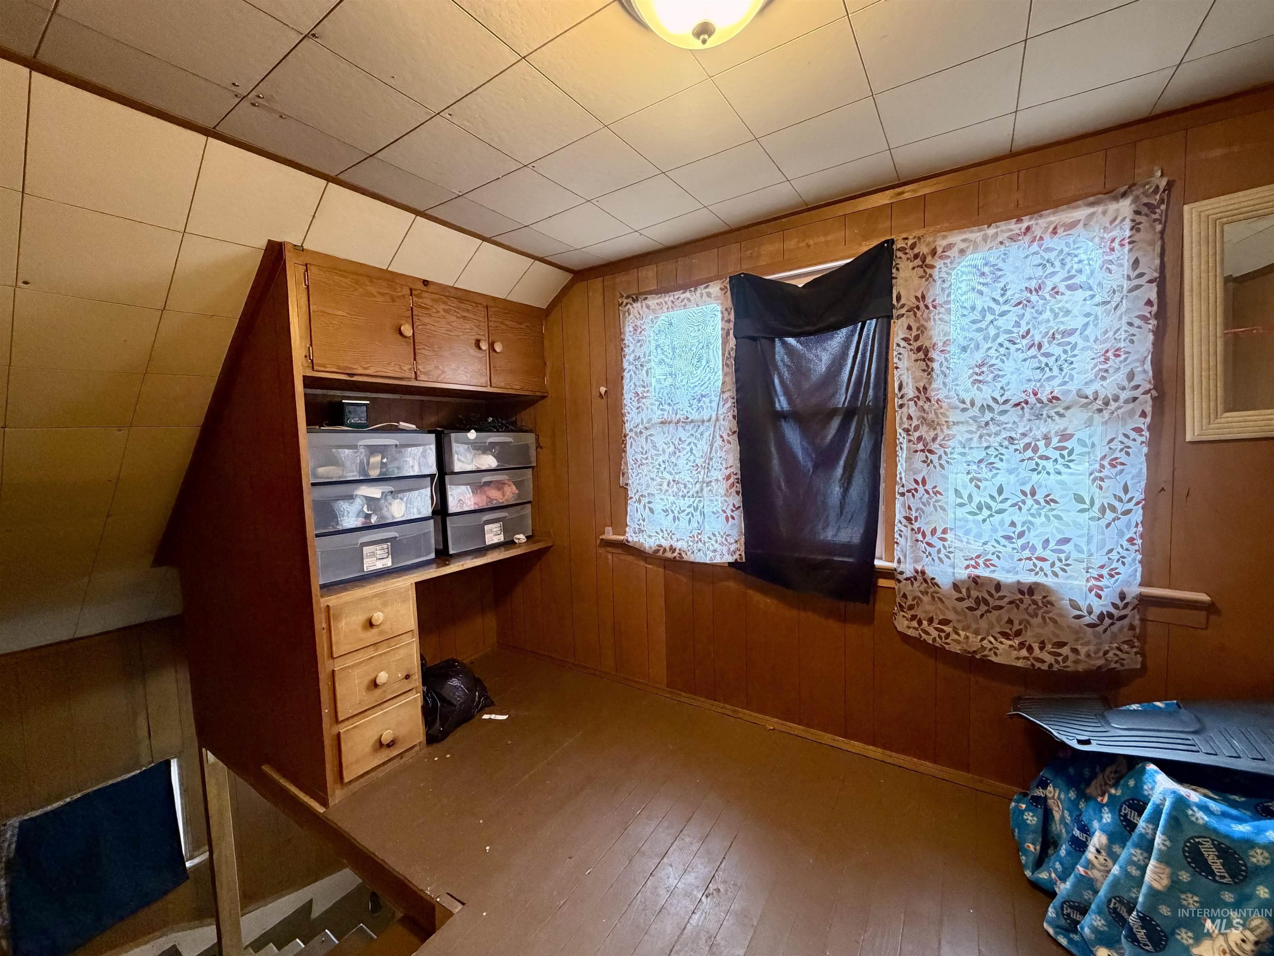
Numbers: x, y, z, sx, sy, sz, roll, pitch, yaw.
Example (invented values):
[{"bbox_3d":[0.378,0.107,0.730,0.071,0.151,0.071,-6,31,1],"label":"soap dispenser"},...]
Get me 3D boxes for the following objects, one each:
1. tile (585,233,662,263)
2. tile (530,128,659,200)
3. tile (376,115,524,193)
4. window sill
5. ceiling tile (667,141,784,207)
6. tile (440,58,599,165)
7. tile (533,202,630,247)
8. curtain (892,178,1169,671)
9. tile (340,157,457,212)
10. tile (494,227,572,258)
[{"bbox_3d":[-0.061,-1.006,2.233,0.305,0.020,0.223,1,4,34],"label":"tile"},{"bbox_3d":[-0.126,-0.965,1.601,0.307,0.015,0.305,0,5,34],"label":"tile"},{"bbox_3d":[-0.550,-0.942,1.517,0.307,0.015,0.305,0,5,34],"label":"tile"},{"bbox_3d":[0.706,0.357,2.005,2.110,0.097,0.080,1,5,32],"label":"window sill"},{"bbox_3d":[0.299,-0.983,1.675,0.305,0.020,0.305,1,4,34],"label":"ceiling tile"},{"bbox_3d":[-0.294,-0.941,1.348,0.307,0.015,0.305,0,5,34],"label":"tile"},{"bbox_3d":[-0.208,-0.987,2.014,0.305,0.020,0.305,1,4,34],"label":"tile"},{"bbox_3d":[1.158,-0.131,1.598,0.653,1.333,0.079,1,4,34],"label":"curtain"},{"bbox_3d":[-0.753,-0.944,1.647,0.192,0.020,0.305,1,4,34],"label":"tile"},{"bbox_3d":[-0.424,-0.990,2.163,0.197,0.015,0.305,0,5,34],"label":"tile"}]

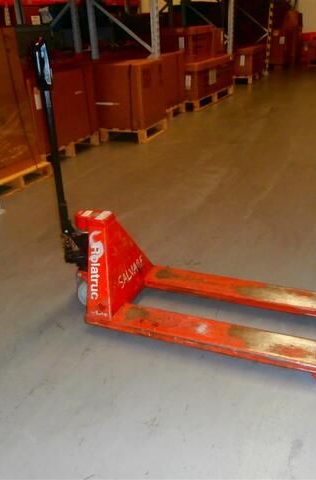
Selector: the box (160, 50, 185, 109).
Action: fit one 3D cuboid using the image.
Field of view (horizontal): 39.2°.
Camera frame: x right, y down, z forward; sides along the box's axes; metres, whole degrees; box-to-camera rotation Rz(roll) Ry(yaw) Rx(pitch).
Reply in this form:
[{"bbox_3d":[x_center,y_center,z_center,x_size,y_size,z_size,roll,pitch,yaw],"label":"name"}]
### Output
[{"bbox_3d":[-0.188,-2.276,6.381,0.800,0.710,1.100,9,29,23],"label":"box"}]

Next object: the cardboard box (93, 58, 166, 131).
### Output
[{"bbox_3d":[-0.535,-1.789,5.425,1.020,0.706,0.740,9,29,23],"label":"cardboard box"}]

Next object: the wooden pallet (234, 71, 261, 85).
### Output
[{"bbox_3d":[1.863,-3.682,10.031,0.800,0.144,1.160,9,29,23],"label":"wooden pallet"}]

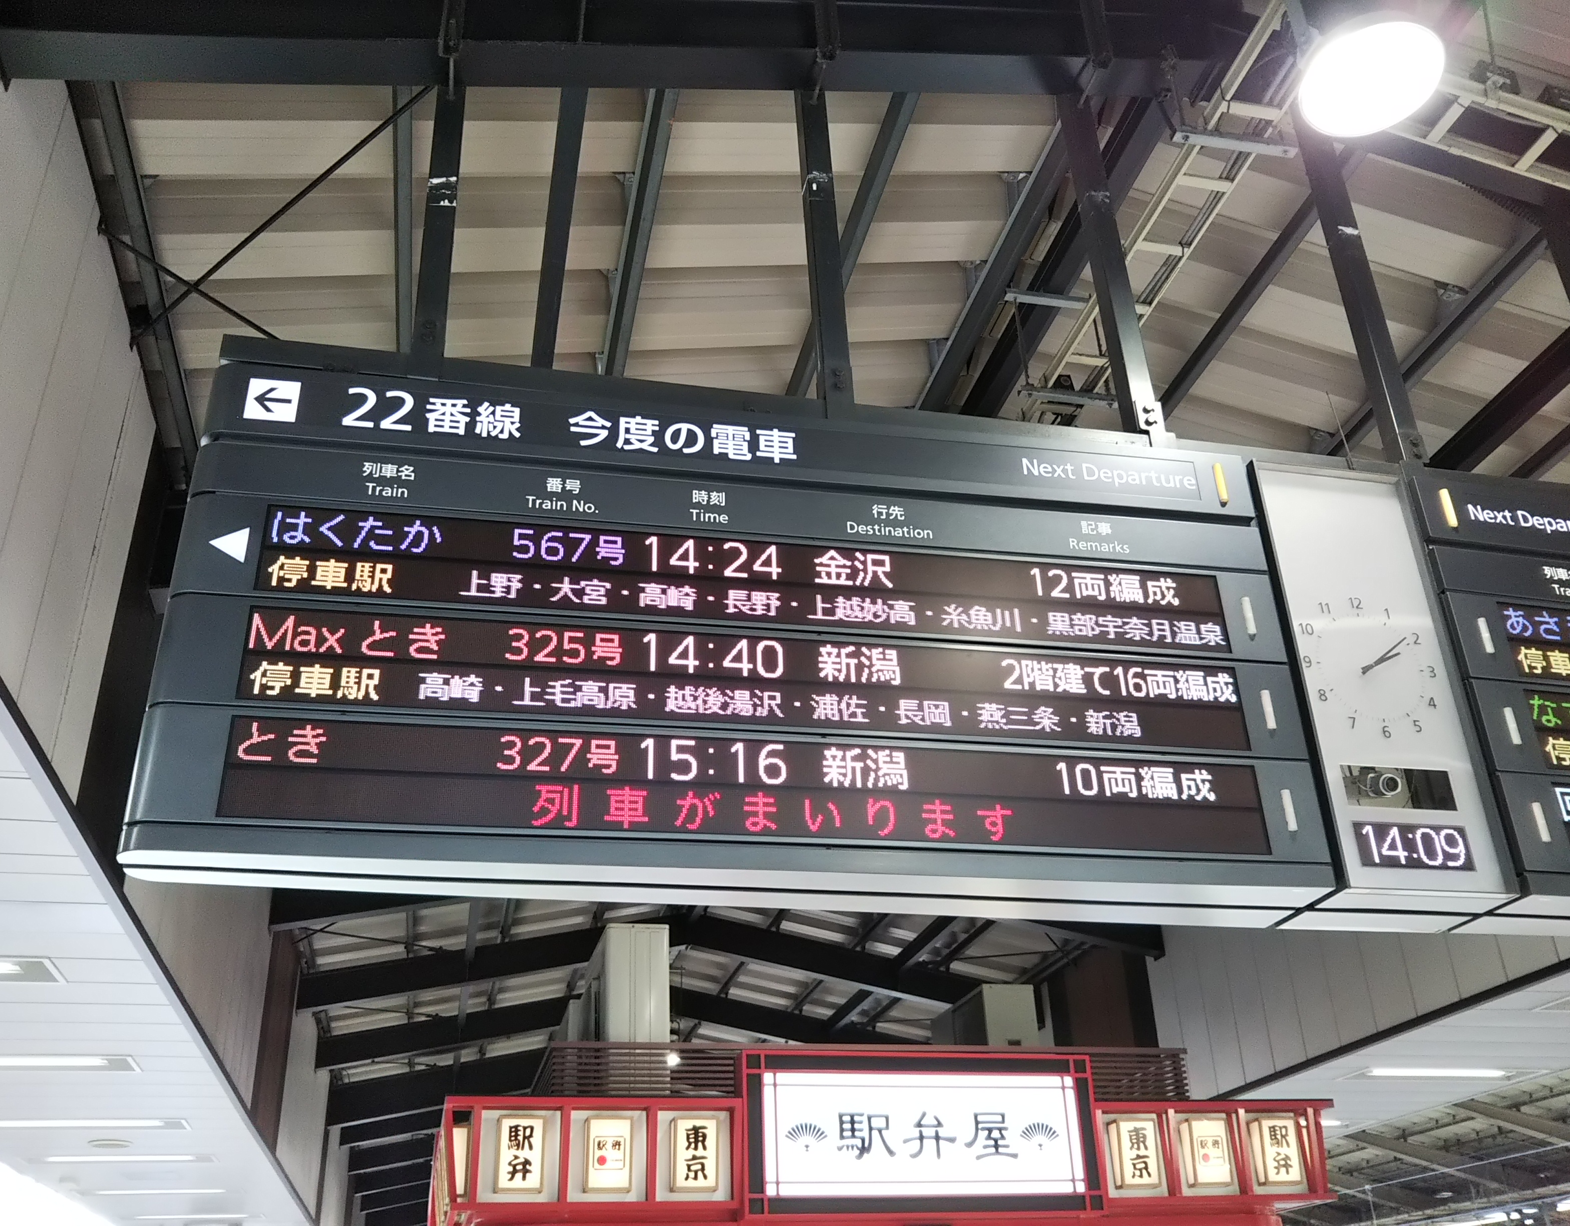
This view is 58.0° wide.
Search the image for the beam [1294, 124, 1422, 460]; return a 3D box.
[{"bbox_3d":[1.789,-1.030,4.500,0.075,1.372,0.080,4,-29,-13],"label":"beam"}]

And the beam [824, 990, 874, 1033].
[{"bbox_3d":[0.857,4.232,15.508,0.110,0.160,2.600,4,-29,-13],"label":"beam"}]

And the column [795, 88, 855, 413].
[{"bbox_3d":[0.107,-1.049,4.072,0.075,1.199,0.080,4,-29,-13],"label":"column"}]

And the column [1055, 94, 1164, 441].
[{"bbox_3d":[0.974,-1.063,4.306,0.075,1.351,0.080,4,-29,-13],"label":"column"}]

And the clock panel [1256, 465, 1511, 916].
[{"bbox_3d":[1.509,0.209,3.768,0.458,1.211,0.260,4,-29,-13],"label":"clock panel"}]

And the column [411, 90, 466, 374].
[{"bbox_3d":[-0.922,-1.030,3.793,0.075,0.999,0.080,4,-29,-13],"label":"column"}]

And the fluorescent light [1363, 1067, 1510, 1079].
[{"bbox_3d":[4.904,3.446,10.668,1.220,0.080,0.160,4,-29,-13],"label":"fluorescent light"}]

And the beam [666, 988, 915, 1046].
[{"bbox_3d":[0.165,4.839,16.531,3.505,0.333,0.180,14,-31,-7],"label":"beam"}]

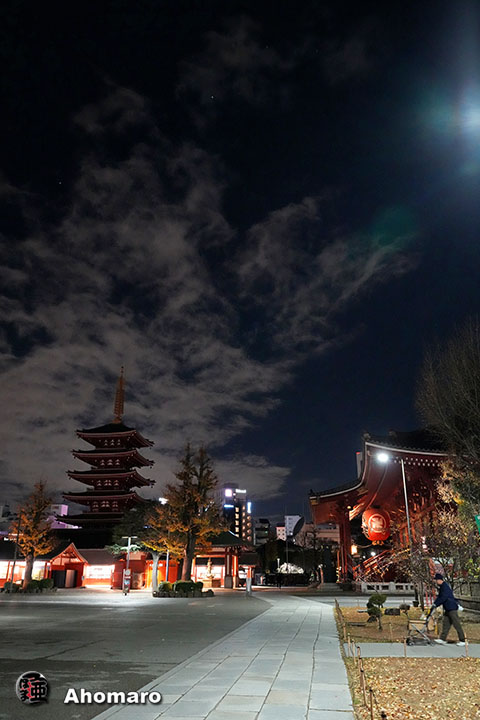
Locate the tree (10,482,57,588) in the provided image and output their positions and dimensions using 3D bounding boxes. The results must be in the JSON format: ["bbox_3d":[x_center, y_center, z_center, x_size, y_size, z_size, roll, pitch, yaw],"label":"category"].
[{"bbox_3d":[-16.037,13.691,42.077,4.000,8.150,4.000,7,-22,-17],"label":"tree"}]

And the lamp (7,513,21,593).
[{"bbox_3d":[-16.725,14.212,39.874,0.450,5.550,0.400,1,-21,0],"label":"lamp"}]

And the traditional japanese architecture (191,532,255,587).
[{"bbox_3d":[-2.129,21.648,59.143,6.700,6.110,7.300,-3,-22,10],"label":"traditional japanese architecture"}]

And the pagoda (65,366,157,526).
[{"bbox_3d":[-31.657,24.001,135.916,19.000,47.250,19.000,-1,-21,4],"label":"pagoda"}]

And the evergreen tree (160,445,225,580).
[{"bbox_3d":[-3.741,12.086,41.811,5.400,11.200,5.400,1,-21,0],"label":"evergreen tree"}]

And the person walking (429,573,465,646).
[{"bbox_3d":[4.967,5.978,12.969,0.850,1.660,0.550,1,-21,0],"label":"person walking"}]

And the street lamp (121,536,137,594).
[{"bbox_3d":[-8.211,14.956,39.472,1.200,4.050,0.350,1,-21,0],"label":"street lamp"}]

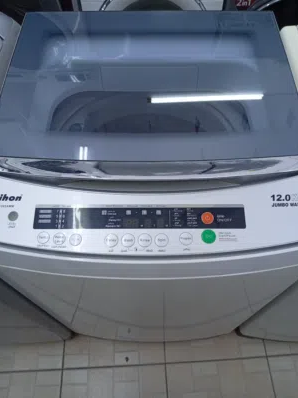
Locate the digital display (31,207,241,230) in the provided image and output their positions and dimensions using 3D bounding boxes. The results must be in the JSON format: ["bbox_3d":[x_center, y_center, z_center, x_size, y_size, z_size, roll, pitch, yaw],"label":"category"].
[{"bbox_3d":[-0.014,0.029,0.460,0.309,0.008,0.036,0,68,0],"label":"digital display"}]

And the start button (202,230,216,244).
[{"bbox_3d":[0.086,0.056,0.449,0.021,0.006,0.021,0,68,0],"label":"start button"}]

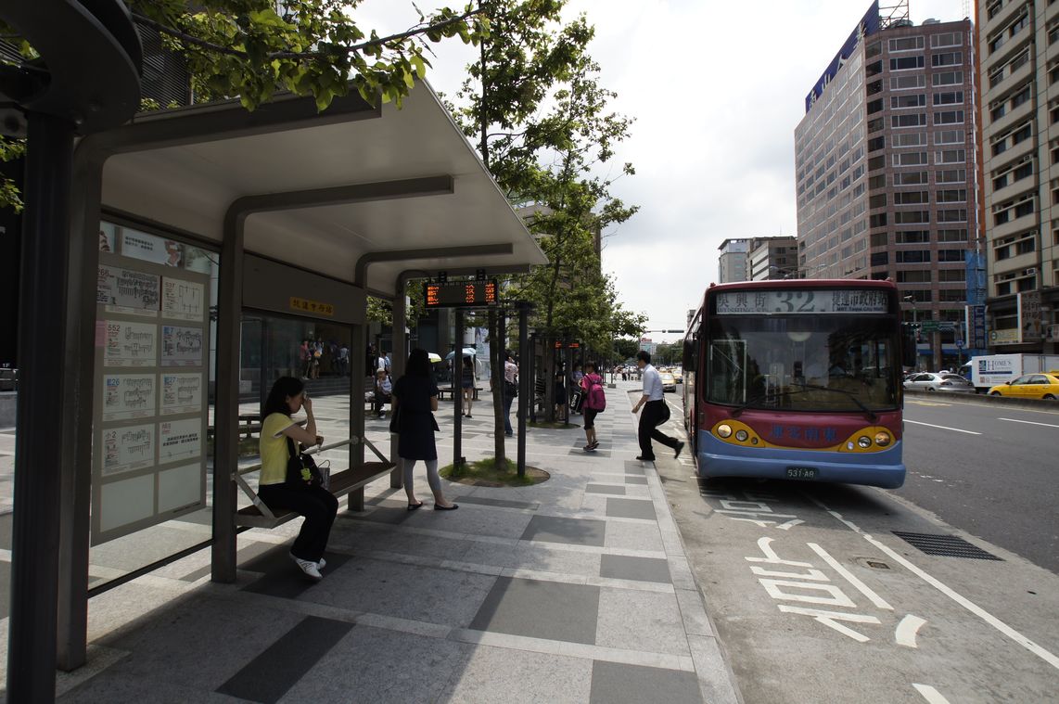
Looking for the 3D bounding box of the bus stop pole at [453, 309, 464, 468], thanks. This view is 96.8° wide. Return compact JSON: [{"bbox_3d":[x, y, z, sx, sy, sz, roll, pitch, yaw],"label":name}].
[{"bbox_3d":[-0.994,0.521,6.567,0.110,2.320,0.110,0,-2,11],"label":"bus stop pole"}]

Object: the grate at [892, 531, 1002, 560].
[{"bbox_3d":[3.804,1.795,4.320,0.555,0.050,0.613,0,-2,11],"label":"grate"}]

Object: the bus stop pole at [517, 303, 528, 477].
[{"bbox_3d":[-0.099,0.517,6.475,0.108,2.320,0.108,0,-2,11],"label":"bus stop pole"}]

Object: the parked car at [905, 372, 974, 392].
[{"bbox_3d":[24.046,1.929,27.973,1.760,1.450,4.500,0,-2,11],"label":"parked car"}]

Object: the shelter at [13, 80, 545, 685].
[{"bbox_3d":[-1.054,0.240,3.896,1.965,2.697,3.625,0,-2,11],"label":"shelter"}]

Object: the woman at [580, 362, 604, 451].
[{"bbox_3d":[1.121,0.962,8.480,0.430,1.566,0.430,-1,-2,26],"label":"woman"}]

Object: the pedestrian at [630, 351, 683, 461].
[{"bbox_3d":[2.027,0.846,7.493,0.815,1.725,0.500,0,-2,11],"label":"pedestrian"}]

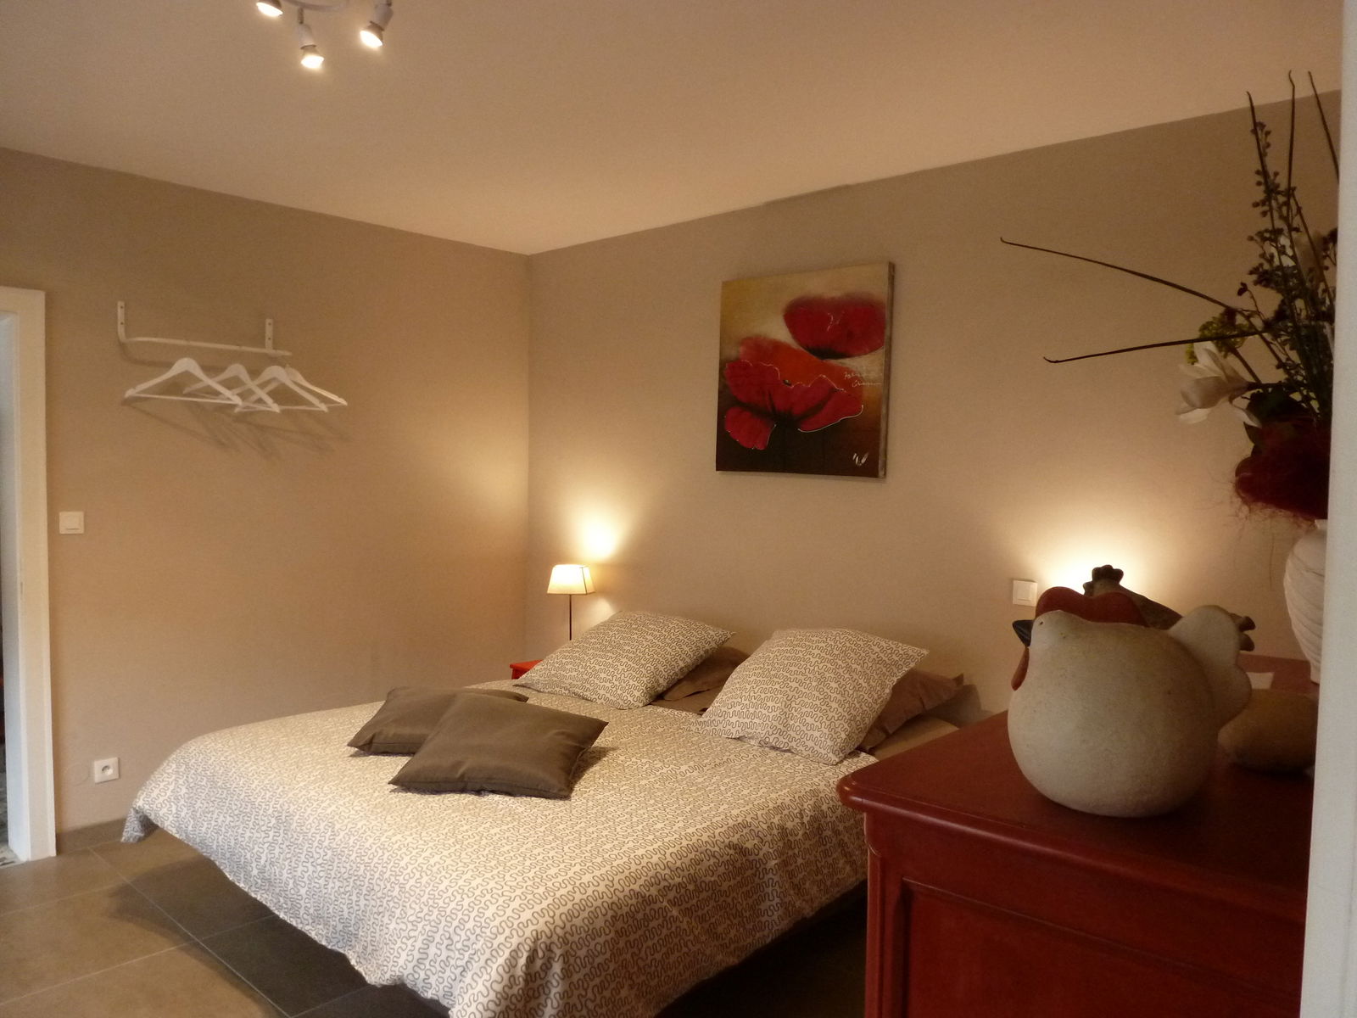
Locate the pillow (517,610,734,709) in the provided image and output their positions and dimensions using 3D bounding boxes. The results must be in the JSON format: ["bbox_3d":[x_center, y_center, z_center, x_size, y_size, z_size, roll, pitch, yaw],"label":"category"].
[{"bbox_3d":[-0.227,0.613,3.843,0.600,0.160,0.610,3,21,41],"label":"pillow"}]

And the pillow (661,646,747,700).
[{"bbox_3d":[-0.092,0.654,3.963,0.600,0.140,0.580,3,14,41],"label":"pillow"}]

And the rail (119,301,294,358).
[{"bbox_3d":[-1.836,-0.702,3.697,0.240,0.174,0.600,3,3,43],"label":"rail"}]

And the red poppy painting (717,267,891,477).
[{"bbox_3d":[0.491,-0.546,3.832,0.797,0.810,0.044,4,4,41],"label":"red poppy painting"}]

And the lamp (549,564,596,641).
[{"bbox_3d":[-0.513,0.509,4.504,0.198,0.478,0.168,1,3,12],"label":"lamp"}]

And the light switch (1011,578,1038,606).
[{"bbox_3d":[1.197,0.295,3.260,0.084,0.084,0.018,3,3,41],"label":"light switch"}]

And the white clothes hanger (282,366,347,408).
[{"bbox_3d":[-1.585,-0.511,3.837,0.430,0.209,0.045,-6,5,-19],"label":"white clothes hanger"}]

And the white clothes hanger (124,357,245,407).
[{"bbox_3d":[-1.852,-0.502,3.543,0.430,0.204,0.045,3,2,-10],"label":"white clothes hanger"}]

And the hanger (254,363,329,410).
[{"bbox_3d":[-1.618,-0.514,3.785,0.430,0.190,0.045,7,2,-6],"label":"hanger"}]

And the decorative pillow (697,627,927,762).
[{"bbox_3d":[0.475,0.633,3.270,0.600,0.160,0.610,3,29,41],"label":"decorative pillow"}]

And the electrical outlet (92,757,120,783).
[{"bbox_3d":[-2.179,0.998,3.592,0.018,0.083,0.082,3,3,43],"label":"electrical outlet"}]

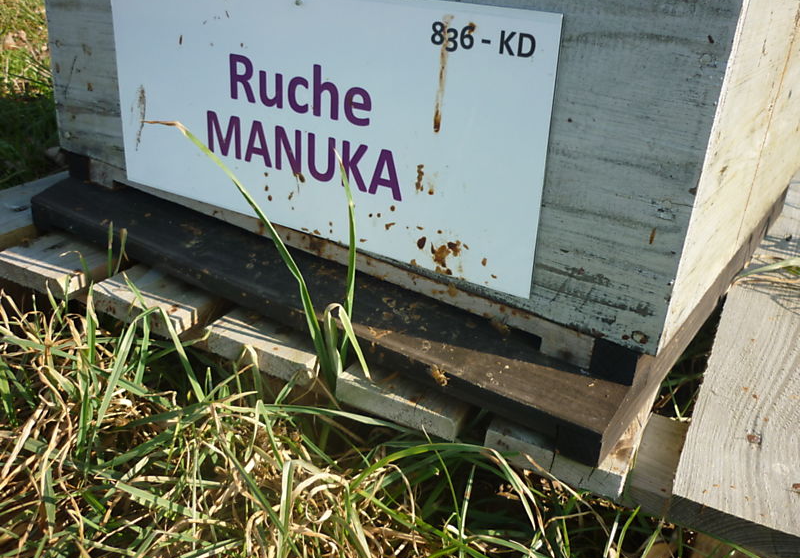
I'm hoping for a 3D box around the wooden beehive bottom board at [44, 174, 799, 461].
[{"bbox_3d":[0.056,-0.079,0.685,0.467,0.052,0.533,19,28,29],"label":"wooden beehive bottom board"}]

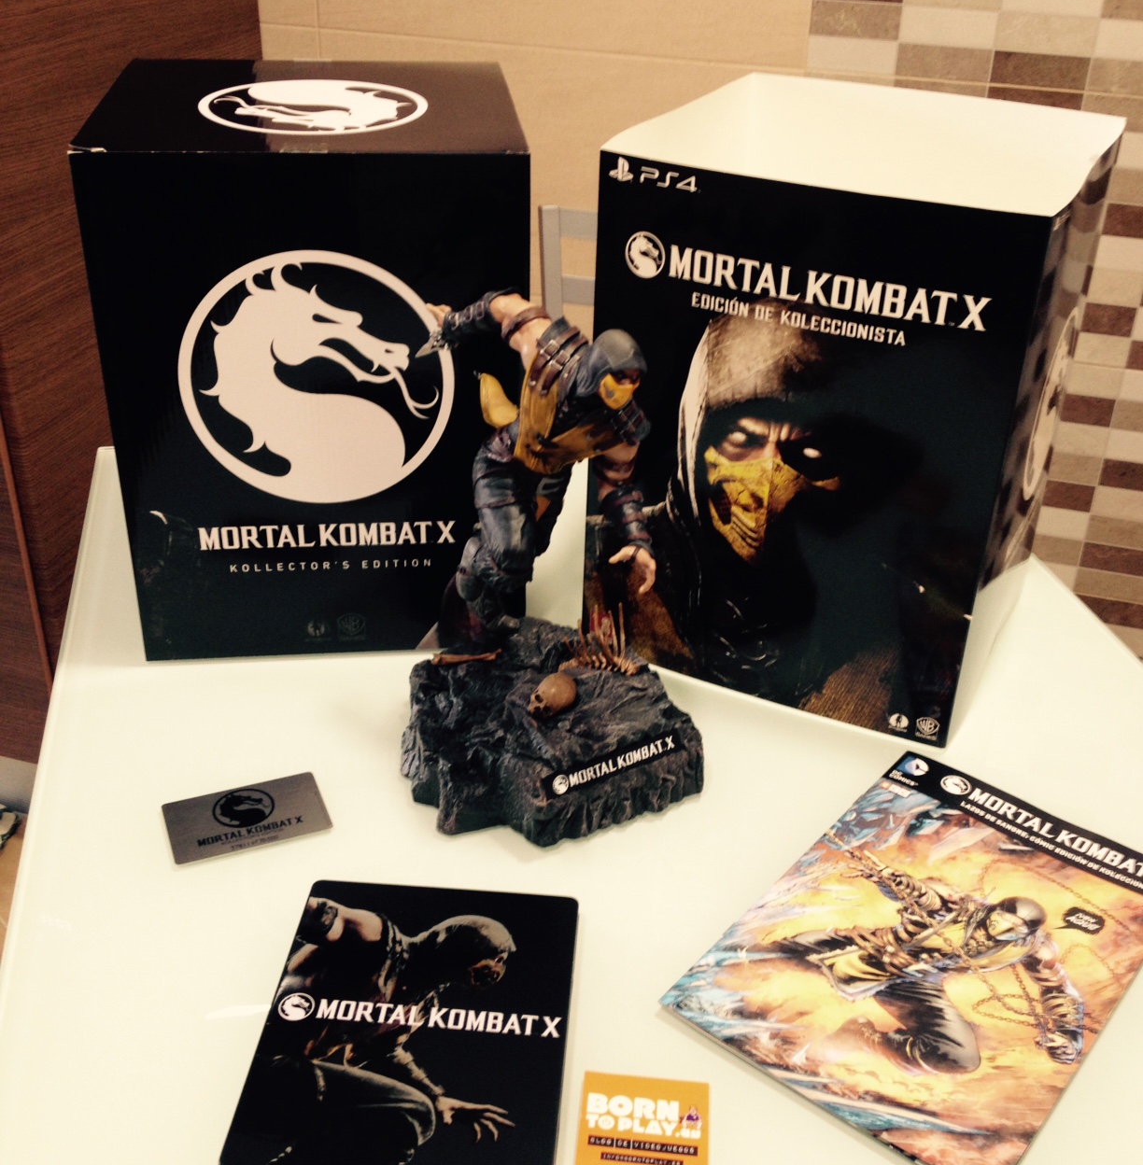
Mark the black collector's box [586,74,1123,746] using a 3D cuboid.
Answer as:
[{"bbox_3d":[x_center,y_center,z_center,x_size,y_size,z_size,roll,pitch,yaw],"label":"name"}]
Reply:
[{"bbox_3d":[0.170,-0.119,0.960,0.239,0.320,0.224,16,34,22],"label":"black collector's box"}]

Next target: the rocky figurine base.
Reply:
[{"bbox_3d":[-0.019,0.080,0.866,0.162,0.065,0.128,-12,34,-22],"label":"rocky figurine base"}]

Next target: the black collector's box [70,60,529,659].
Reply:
[{"bbox_3d":[-0.157,-0.147,0.992,0.238,0.318,0.220,-2,31,-6],"label":"black collector's box"}]

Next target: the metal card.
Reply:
[{"bbox_3d":[-0.177,0.128,0.840,0.085,0.001,0.053,-10,33,-19],"label":"metal card"}]

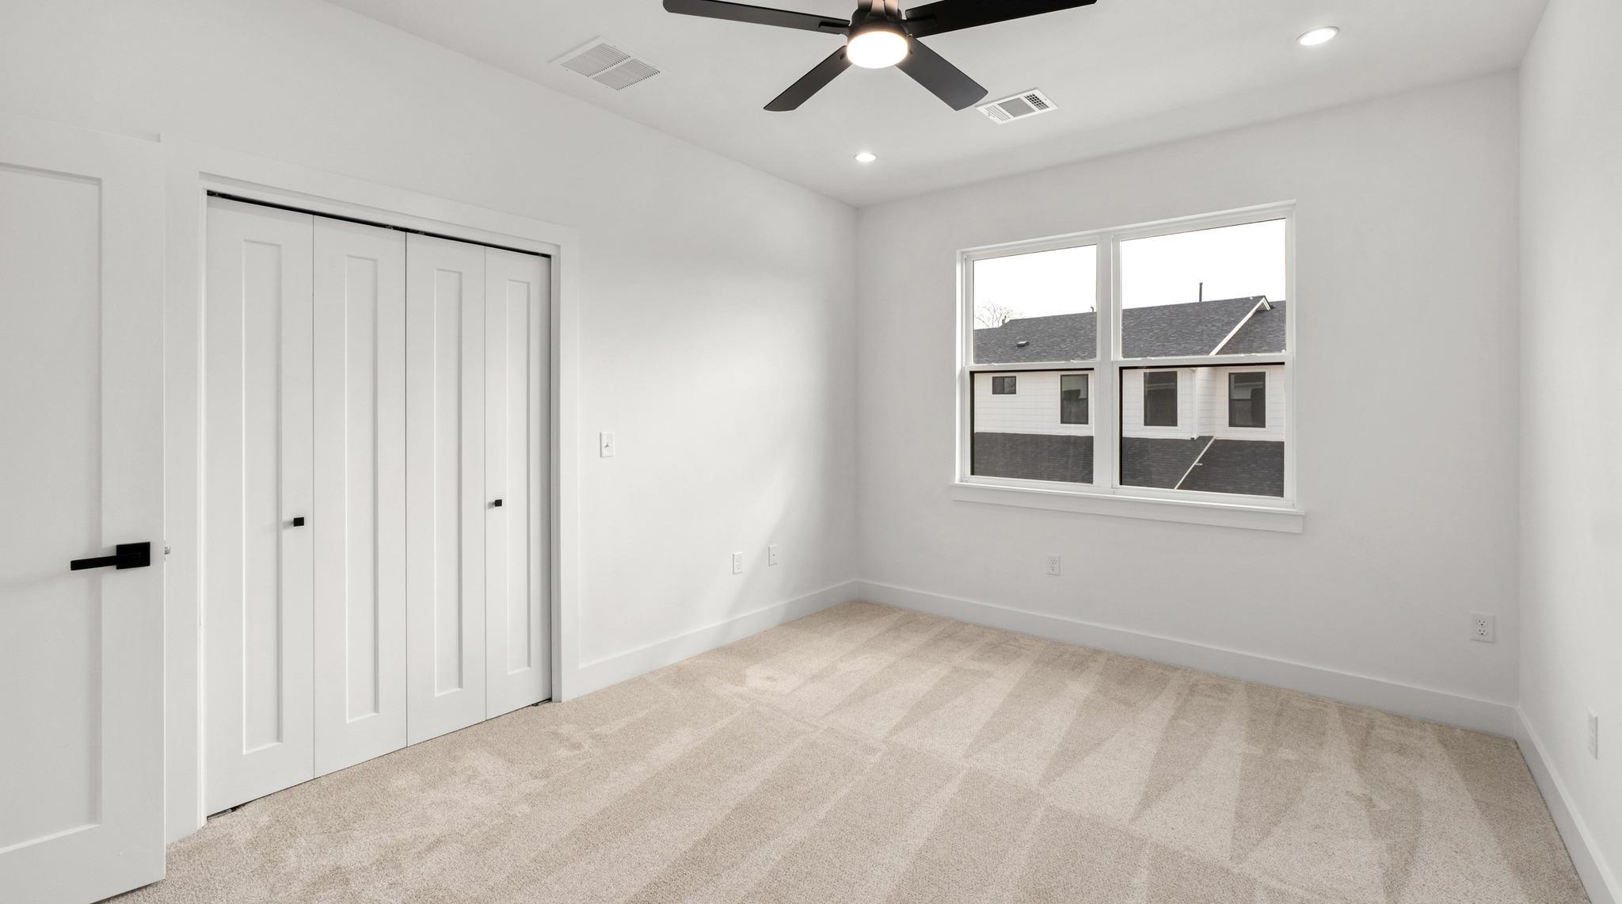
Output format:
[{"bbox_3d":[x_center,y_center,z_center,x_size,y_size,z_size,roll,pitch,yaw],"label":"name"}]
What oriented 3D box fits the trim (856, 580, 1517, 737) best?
[{"bbox_3d":[1.628,1.057,3.803,3.280,0.140,0.020,3,5,37],"label":"trim"}]

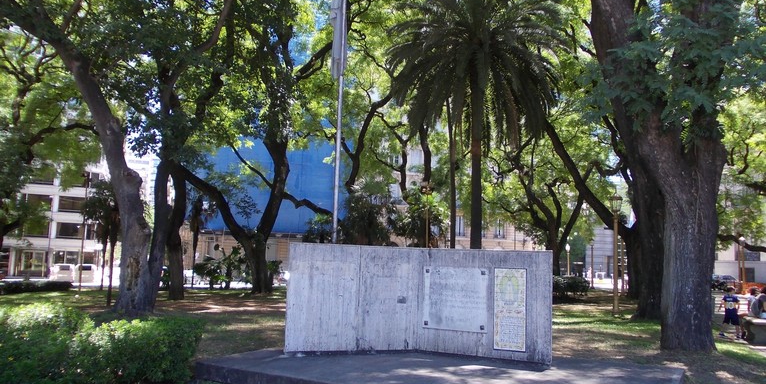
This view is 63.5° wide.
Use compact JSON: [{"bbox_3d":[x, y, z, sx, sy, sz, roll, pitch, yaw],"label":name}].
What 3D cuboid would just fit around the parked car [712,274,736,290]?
[{"bbox_3d":[32.865,8.677,59.522,4.300,1.470,1.760,2,-6,3],"label":"parked car"}]

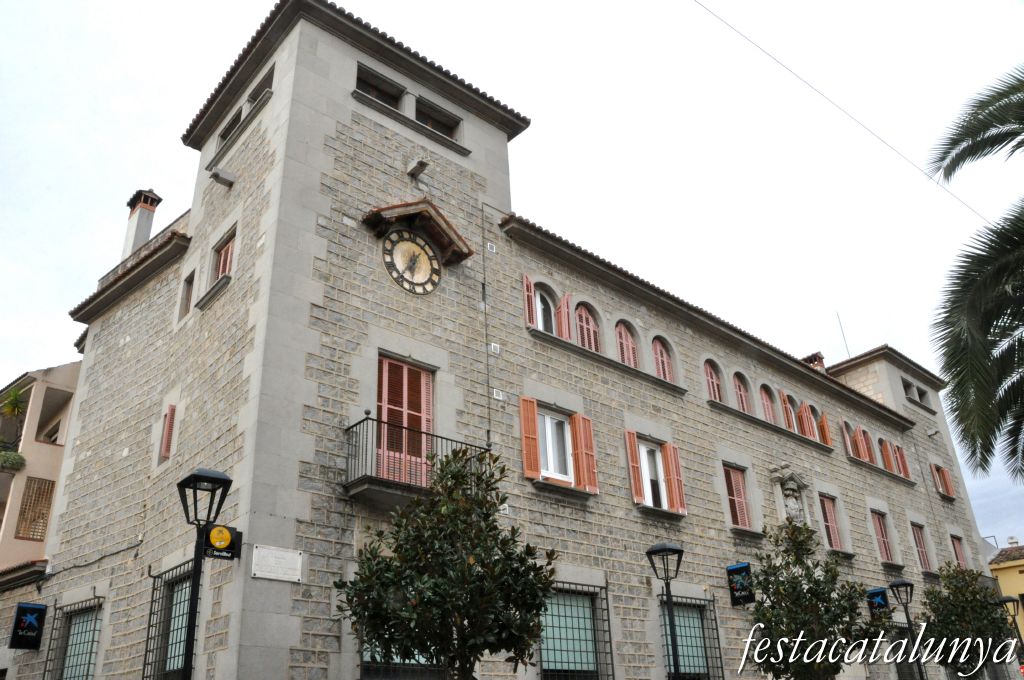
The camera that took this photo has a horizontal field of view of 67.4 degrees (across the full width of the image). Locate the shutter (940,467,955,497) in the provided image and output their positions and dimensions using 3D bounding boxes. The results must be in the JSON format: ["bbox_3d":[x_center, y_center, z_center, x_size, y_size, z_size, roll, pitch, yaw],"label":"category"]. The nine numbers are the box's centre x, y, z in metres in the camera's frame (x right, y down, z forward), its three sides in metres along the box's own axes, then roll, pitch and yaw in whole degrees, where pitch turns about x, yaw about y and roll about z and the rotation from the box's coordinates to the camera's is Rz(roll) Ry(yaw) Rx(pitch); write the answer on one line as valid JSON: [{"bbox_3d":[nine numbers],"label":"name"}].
[{"bbox_3d":[17.763,5.788,31.226,0.420,1.170,0.150,13,-32,-27],"label":"shutter"}]

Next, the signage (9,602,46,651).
[{"bbox_3d":[-9.150,5.416,14.500,0.110,0.820,0.550,-21,-32,30],"label":"signage"}]

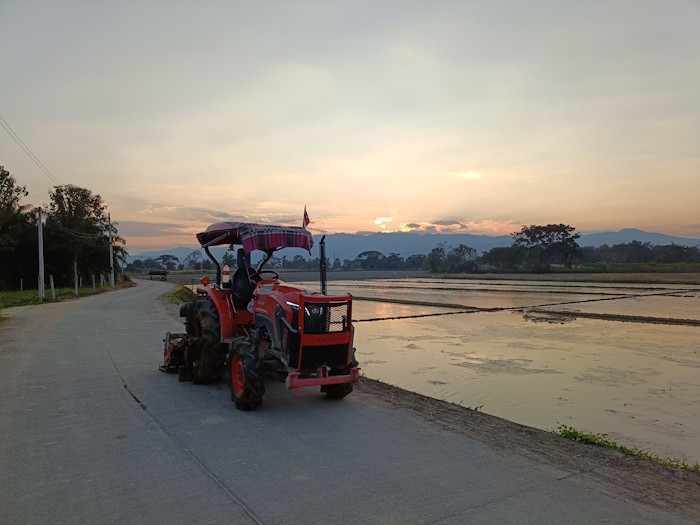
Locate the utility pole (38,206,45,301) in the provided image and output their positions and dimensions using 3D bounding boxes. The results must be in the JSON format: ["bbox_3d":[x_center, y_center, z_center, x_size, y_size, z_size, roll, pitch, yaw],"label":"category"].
[{"bbox_3d":[-16.150,-0.420,26.500,0.230,4.850,0.230,0,-1,-13],"label":"utility pole"}]

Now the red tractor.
[{"bbox_3d":[-1.230,0.585,7.130,1.750,2.340,3.600,0,-1,-32],"label":"red tractor"}]

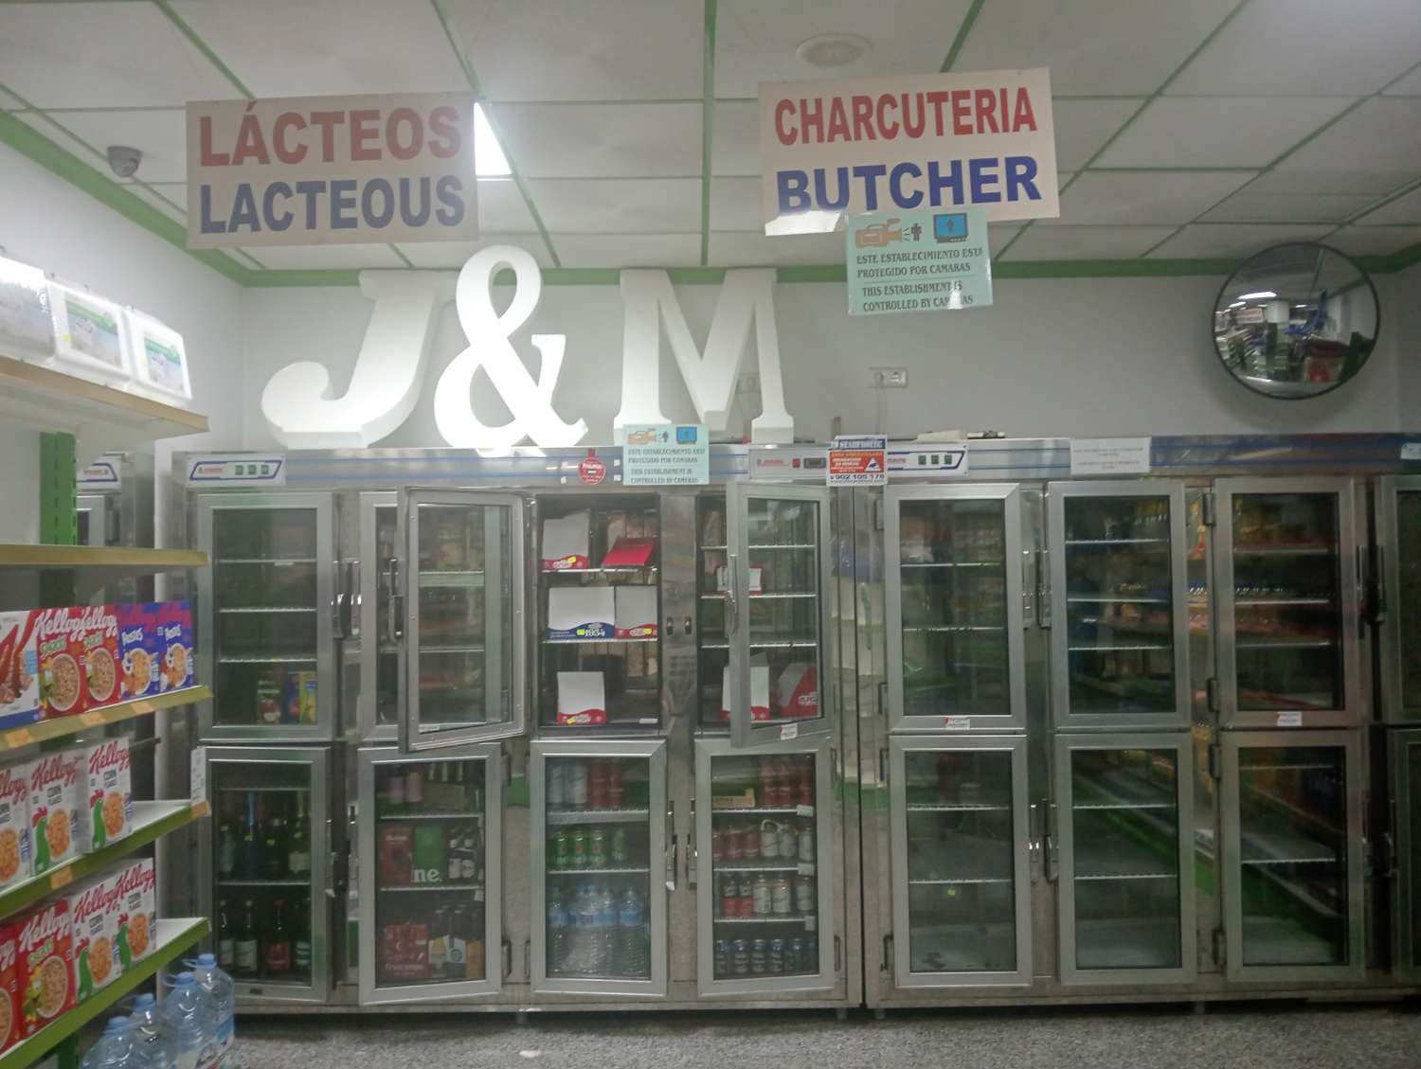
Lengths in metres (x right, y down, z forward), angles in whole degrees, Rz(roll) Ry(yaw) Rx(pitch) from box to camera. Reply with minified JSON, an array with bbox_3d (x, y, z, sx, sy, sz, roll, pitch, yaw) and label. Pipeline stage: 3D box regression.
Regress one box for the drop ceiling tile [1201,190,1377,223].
[{"bbox_3d":[2.126,-1.194,4.200,0.612,0.015,0.353,-1,-2,-1],"label":"drop ceiling tile"}]

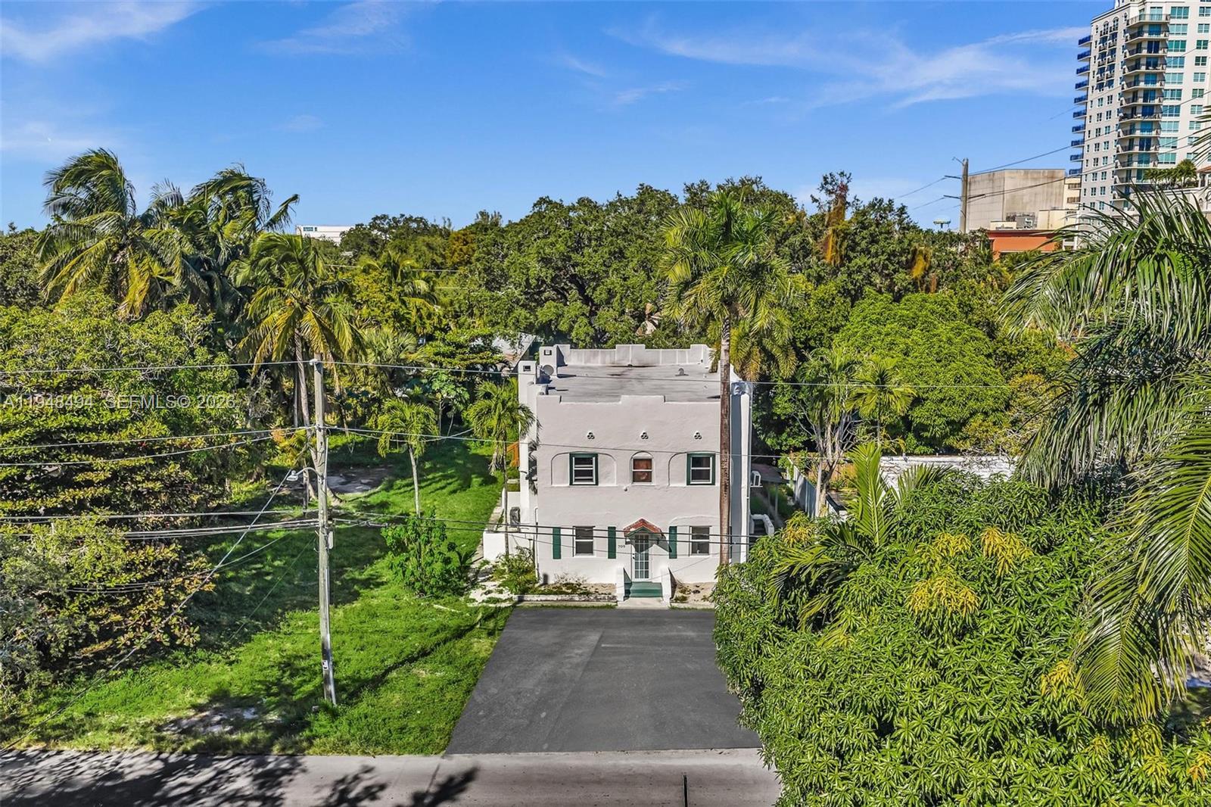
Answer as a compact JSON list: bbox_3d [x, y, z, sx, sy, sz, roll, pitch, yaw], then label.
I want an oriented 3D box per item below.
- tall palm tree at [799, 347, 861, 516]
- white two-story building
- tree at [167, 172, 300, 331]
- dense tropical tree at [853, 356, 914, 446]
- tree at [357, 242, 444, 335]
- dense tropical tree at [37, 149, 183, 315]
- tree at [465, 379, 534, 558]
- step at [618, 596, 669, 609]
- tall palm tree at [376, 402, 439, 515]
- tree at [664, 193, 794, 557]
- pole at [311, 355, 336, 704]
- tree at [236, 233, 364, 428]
[{"bbox_3d":[11.672,1.829,49.407,3.240,9.630,3.240,0,8,0],"label":"tall palm tree"},{"bbox_3d":[1.275,2.284,48.827,9.850,8.900,16.500,0,8,0],"label":"white two-story building"},{"bbox_3d":[-19.637,-3.119,51.089,6.620,18.930,6.620,0,8,0],"label":"tree"},{"bbox_3d":[15.917,1.594,54.307,3.630,8.670,3.630,0,8,0],"label":"dense tropical tree"},{"bbox_3d":[-12.973,-2.581,60.264,5.490,15.200,5.490,0,8,0],"label":"tree"},{"bbox_3d":[-23.887,-2.657,46.608,7.030,19.320,7.030,0,8,0],"label":"dense tropical tree"},{"bbox_3d":[-4.628,3.310,41.933,3.040,8.870,3.040,0,8,0],"label":"tree"},{"bbox_3d":[1.559,8.164,38.853,2.050,0.170,1.260,0,8,0],"label":"step"},{"bbox_3d":[-8.387,3.898,40.229,2.720,8.200,2.720,0,8,0],"label":"tall palm tree"},{"bbox_3d":[4.949,-0.247,38.898,5.130,16.790,5.130,0,8,0],"label":"tree"},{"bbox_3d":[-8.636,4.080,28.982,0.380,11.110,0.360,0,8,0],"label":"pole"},{"bbox_3d":[-17.206,-1.842,53.943,7.190,15.580,7.190,0,8,0],"label":"tree"}]

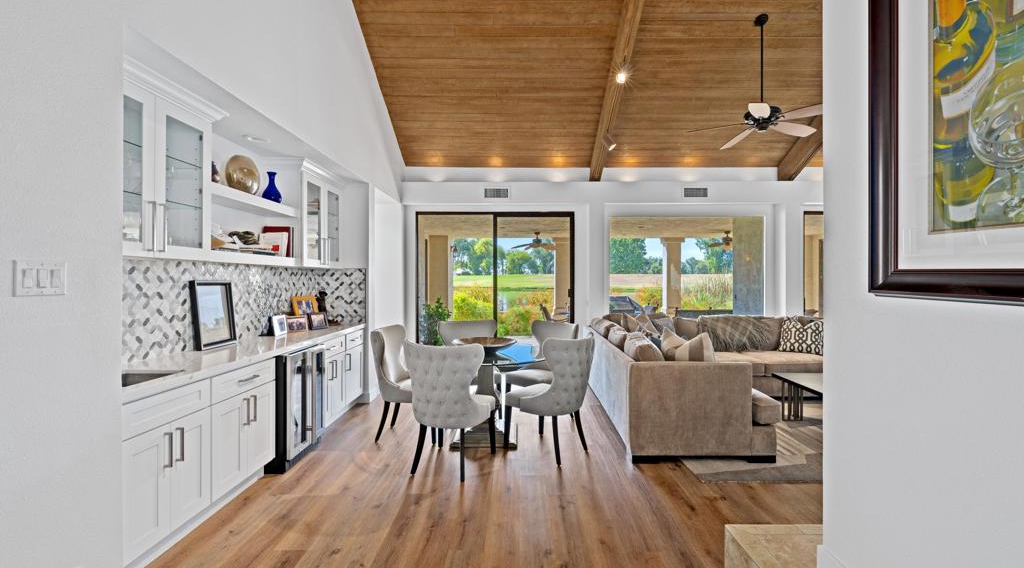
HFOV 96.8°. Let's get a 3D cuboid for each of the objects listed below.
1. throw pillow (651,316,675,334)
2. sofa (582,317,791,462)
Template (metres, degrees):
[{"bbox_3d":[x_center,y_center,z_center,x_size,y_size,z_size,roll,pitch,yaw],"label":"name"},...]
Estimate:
[{"bbox_3d":[1.850,0.630,5.750,0.460,0.440,0.170,1,-17,-3],"label":"throw pillow"},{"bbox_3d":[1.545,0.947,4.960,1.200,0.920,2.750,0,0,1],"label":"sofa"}]

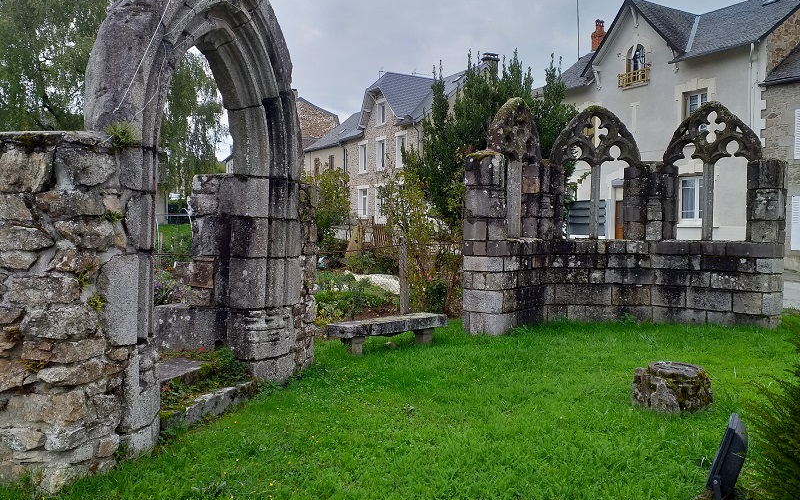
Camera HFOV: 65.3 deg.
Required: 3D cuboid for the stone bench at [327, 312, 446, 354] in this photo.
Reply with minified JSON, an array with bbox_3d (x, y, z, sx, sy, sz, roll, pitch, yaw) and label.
[{"bbox_3d":[-0.132,1.126,8.331,1.711,0.405,0.393,-2,2,-41],"label":"stone bench"}]

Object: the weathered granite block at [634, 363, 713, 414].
[{"bbox_3d":[2.488,1.233,5.743,0.667,0.330,0.628,1,2,23],"label":"weathered granite block"}]

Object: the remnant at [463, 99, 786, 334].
[{"bbox_3d":[3.482,-0.563,9.972,4.867,3.642,1.727,0,2,6],"label":"remnant"}]

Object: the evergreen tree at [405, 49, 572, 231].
[{"bbox_3d":[2.000,-1.656,13.853,3.750,5.600,3.200,0,2,8],"label":"evergreen tree"}]

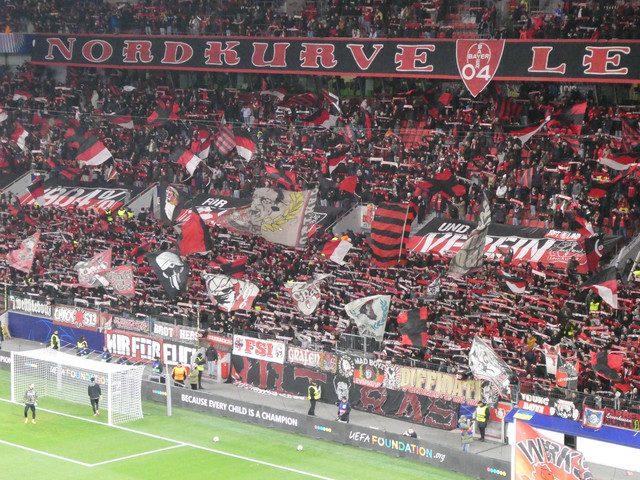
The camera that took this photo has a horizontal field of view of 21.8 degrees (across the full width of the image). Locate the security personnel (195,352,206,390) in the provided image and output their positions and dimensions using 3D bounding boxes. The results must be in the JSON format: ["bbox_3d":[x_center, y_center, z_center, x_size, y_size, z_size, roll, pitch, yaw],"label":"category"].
[{"bbox_3d":[-6.165,6.810,86.121,0.580,1.800,0.420,-3,7,-25],"label":"security personnel"}]

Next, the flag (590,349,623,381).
[{"bbox_3d":[12.505,5.434,72.630,1.370,1.383,0.400,2,7,19],"label":"flag"}]

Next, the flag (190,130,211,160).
[{"bbox_3d":[-7.902,-6.275,110.500,1.240,1.950,0.450,2,7,16],"label":"flag"}]

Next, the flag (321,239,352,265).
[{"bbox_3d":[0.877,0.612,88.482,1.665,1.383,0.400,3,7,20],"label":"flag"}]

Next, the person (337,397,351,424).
[{"bbox_3d":[1.086,8.056,76.678,0.600,1.710,0.500,6,9,43],"label":"person"}]

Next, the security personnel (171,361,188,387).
[{"bbox_3d":[-7.110,7.073,84.348,0.720,1.780,0.420,1,6,5],"label":"security personnel"}]

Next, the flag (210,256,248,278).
[{"bbox_3d":[-5.092,1.475,92.600,2.020,1.310,0.500,2,7,17],"label":"flag"}]

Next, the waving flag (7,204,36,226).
[{"bbox_3d":[-19.478,-1.670,108.944,1.811,1.556,0.450,1,7,4],"label":"waving flag"}]

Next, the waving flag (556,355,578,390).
[{"bbox_3d":[11.155,5.972,75.000,0.992,1.623,0.400,3,7,20],"label":"waving flag"}]

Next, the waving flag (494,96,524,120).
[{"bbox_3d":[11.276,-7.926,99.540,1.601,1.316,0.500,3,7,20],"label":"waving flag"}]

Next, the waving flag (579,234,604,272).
[{"bbox_3d":[13.542,0.648,83.000,1.350,1.850,0.500,2,7,11],"label":"waving flag"}]

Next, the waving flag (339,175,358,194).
[{"bbox_3d":[1.692,-3.295,98.800,1.200,1.200,0.400,2,7,11],"label":"waving flag"}]

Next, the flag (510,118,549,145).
[{"bbox_3d":[12.301,-6.370,97.700,2.240,1.500,0.600,4,7,27],"label":"flag"}]

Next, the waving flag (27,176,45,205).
[{"bbox_3d":[-18.962,-3.299,110.903,1.167,1.847,0.400,1,7,4],"label":"waving flag"}]

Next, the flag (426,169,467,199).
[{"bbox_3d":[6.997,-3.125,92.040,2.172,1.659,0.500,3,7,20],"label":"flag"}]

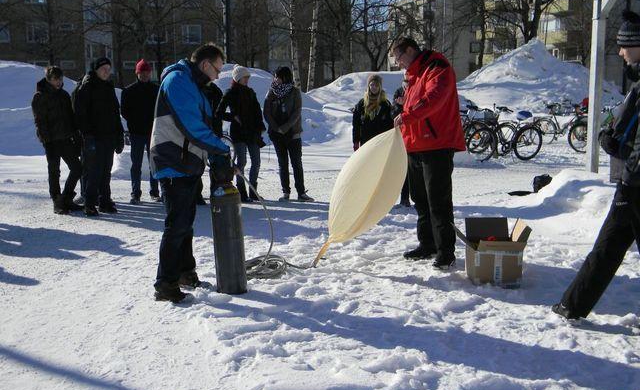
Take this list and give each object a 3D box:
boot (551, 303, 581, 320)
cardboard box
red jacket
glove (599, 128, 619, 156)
[{"bbox_3d":[1.586,0.725,4.800,0.270,0.125,0.105,17,11,9],"label":"boot"},{"bbox_3d":[1.286,0.434,5.691,0.550,0.430,0.370,-1,9,0],"label":"cardboard box"},{"bbox_3d":[0.905,-0.742,6.044,0.470,0.800,0.540,-2,9,-8],"label":"red jacket"},{"bbox_3d":[1.762,-0.323,4.620,0.130,0.165,0.120,0,8,0],"label":"glove"}]

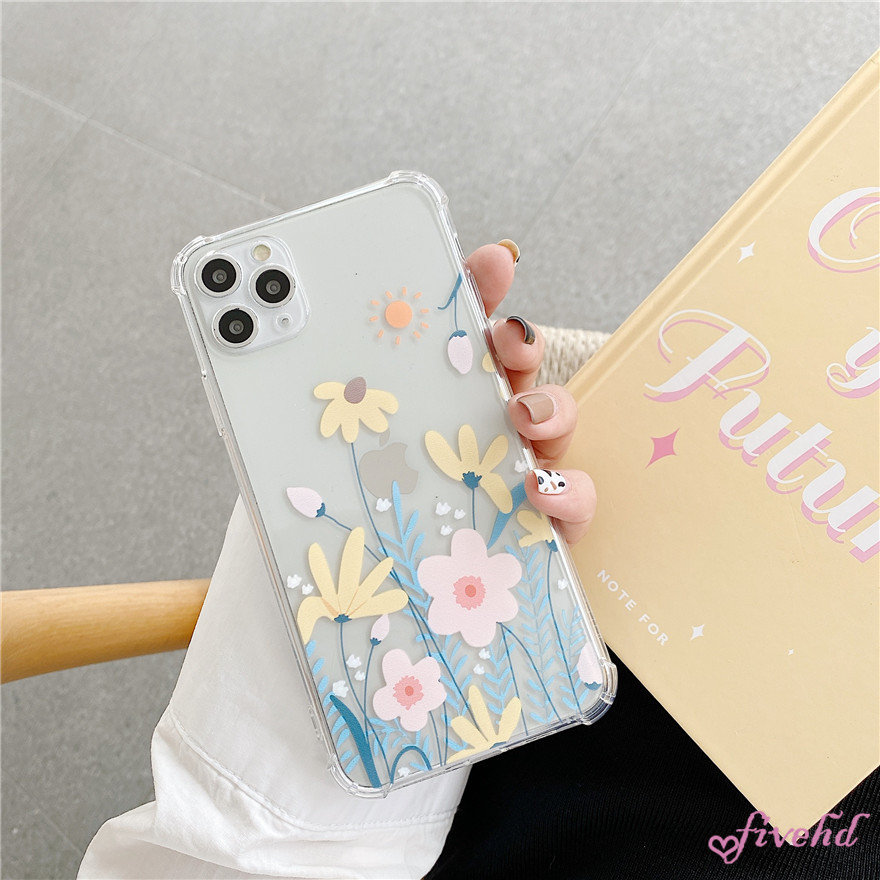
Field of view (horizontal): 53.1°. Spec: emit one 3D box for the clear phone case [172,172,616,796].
[{"bbox_3d":[-0.013,0.010,0.236,0.078,0.010,0.155,-19,85,-1],"label":"clear phone case"}]

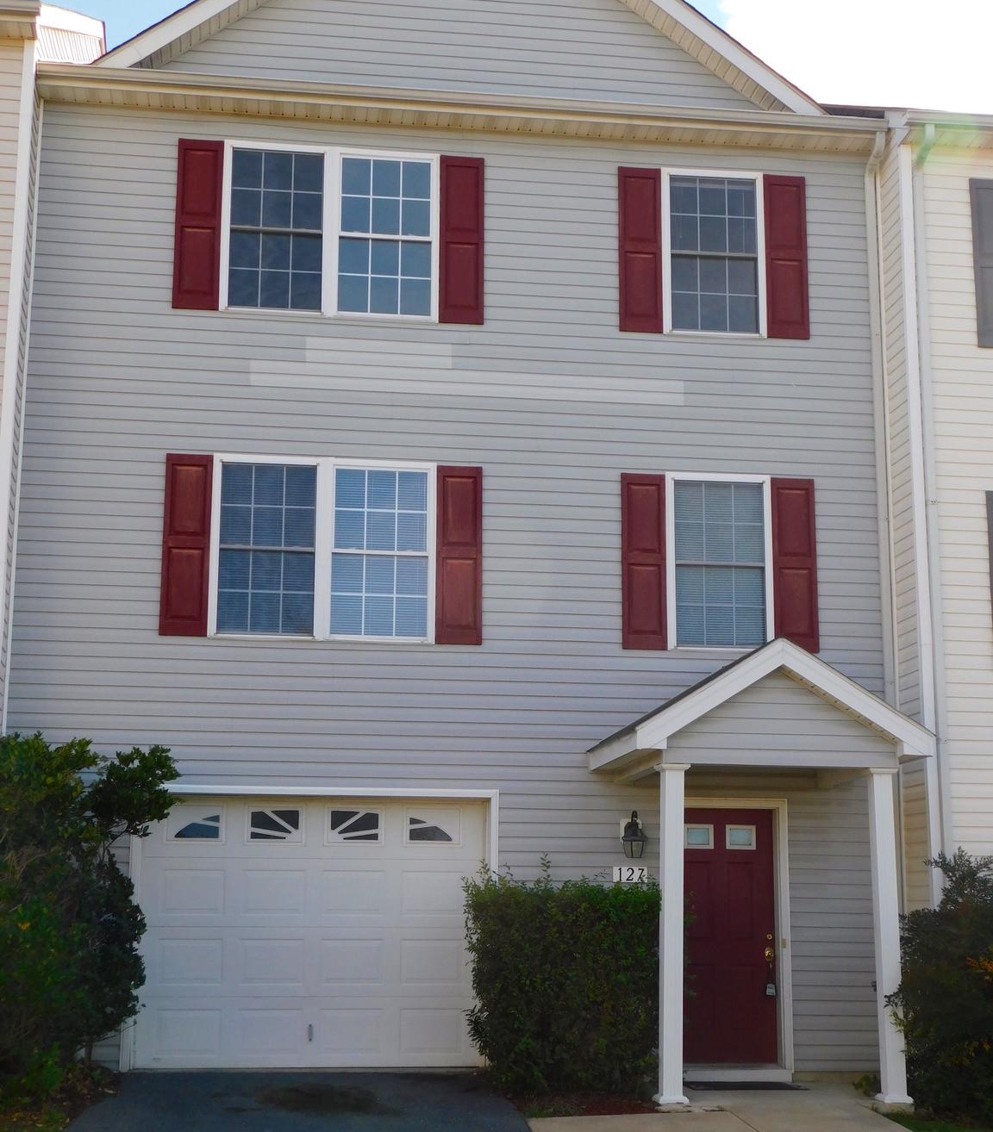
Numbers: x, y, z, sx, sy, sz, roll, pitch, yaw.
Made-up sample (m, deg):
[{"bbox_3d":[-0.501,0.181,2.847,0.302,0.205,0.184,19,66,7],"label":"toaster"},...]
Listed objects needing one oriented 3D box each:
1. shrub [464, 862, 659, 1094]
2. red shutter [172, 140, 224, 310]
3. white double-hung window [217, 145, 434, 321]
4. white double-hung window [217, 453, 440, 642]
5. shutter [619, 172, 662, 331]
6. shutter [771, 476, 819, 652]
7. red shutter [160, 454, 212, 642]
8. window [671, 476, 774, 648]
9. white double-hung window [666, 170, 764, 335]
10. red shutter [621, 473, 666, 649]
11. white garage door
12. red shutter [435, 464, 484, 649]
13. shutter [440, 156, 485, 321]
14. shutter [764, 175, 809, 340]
[{"bbox_3d":[0.594,3.143,13.252,1.610,1.602,0.880,2,-11,-8],"label":"shrub"},{"bbox_3d":[-2.496,-2.864,14.441,0.381,1.499,0.030,2,-11,-8],"label":"red shutter"},{"bbox_3d":[-1.395,-2.814,14.553,1.824,1.519,0.100,2,-11,-8],"label":"white double-hung window"},{"bbox_3d":[-1.404,-0.132,14.035,1.825,1.516,0.100,2,-11,-8],"label":"white double-hung window"},{"bbox_3d":[1.245,-2.735,14.892,0.381,1.504,0.050,2,-11,-8],"label":"shutter"},{"bbox_3d":[2.533,-0.006,14.621,0.381,1.499,0.030,2,-11,-8],"label":"shutter"},{"bbox_3d":[-2.491,-0.170,13.860,0.378,1.489,0.050,2,-11,-8],"label":"red shutter"},{"bbox_3d":[1.882,-0.023,14.557,0.919,1.529,0.080,2,-11,-8],"label":"window"},{"bbox_3d":[1.885,-2.719,14.963,0.905,1.499,0.090,1,-10,-7],"label":"white double-hung window"},{"bbox_3d":[1.232,-0.036,14.370,0.383,1.495,0.050,2,-11,-8],"label":"red shutter"},{"bbox_3d":[-1.435,2.890,13.621,2.728,2.101,0.050,2,-11,-8],"label":"white garage door"},{"bbox_3d":[-0.308,-0.089,14.231,0.381,1.499,0.030,2,-11,-8],"label":"red shutter"},{"bbox_3d":[-0.296,-2.791,14.742,0.381,1.499,0.030,2,-11,-8],"label":"shutter"},{"bbox_3d":[2.537,-2.705,15.072,0.379,1.507,0.050,2,-11,-8],"label":"shutter"}]

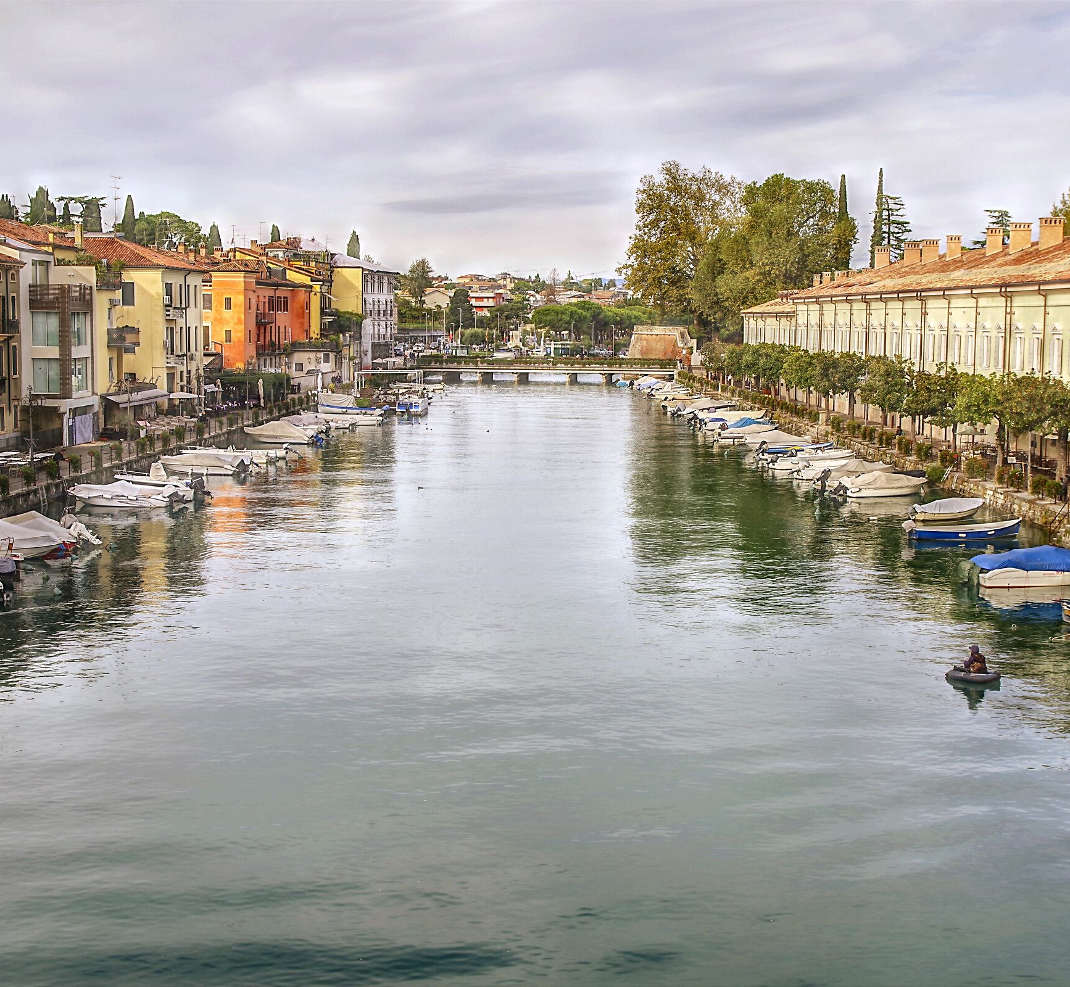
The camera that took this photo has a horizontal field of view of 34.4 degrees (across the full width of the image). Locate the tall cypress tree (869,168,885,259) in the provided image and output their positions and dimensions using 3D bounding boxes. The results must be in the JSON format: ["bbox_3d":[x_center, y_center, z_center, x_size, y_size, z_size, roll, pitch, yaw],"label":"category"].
[{"bbox_3d":[46.082,-29.110,231.452,2.300,28.530,2.300,1,6,0],"label":"tall cypress tree"}]

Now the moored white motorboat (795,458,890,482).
[{"bbox_3d":[19.018,-1.431,106.356,5.550,1.300,2.100,0,6,-5],"label":"moored white motorboat"}]

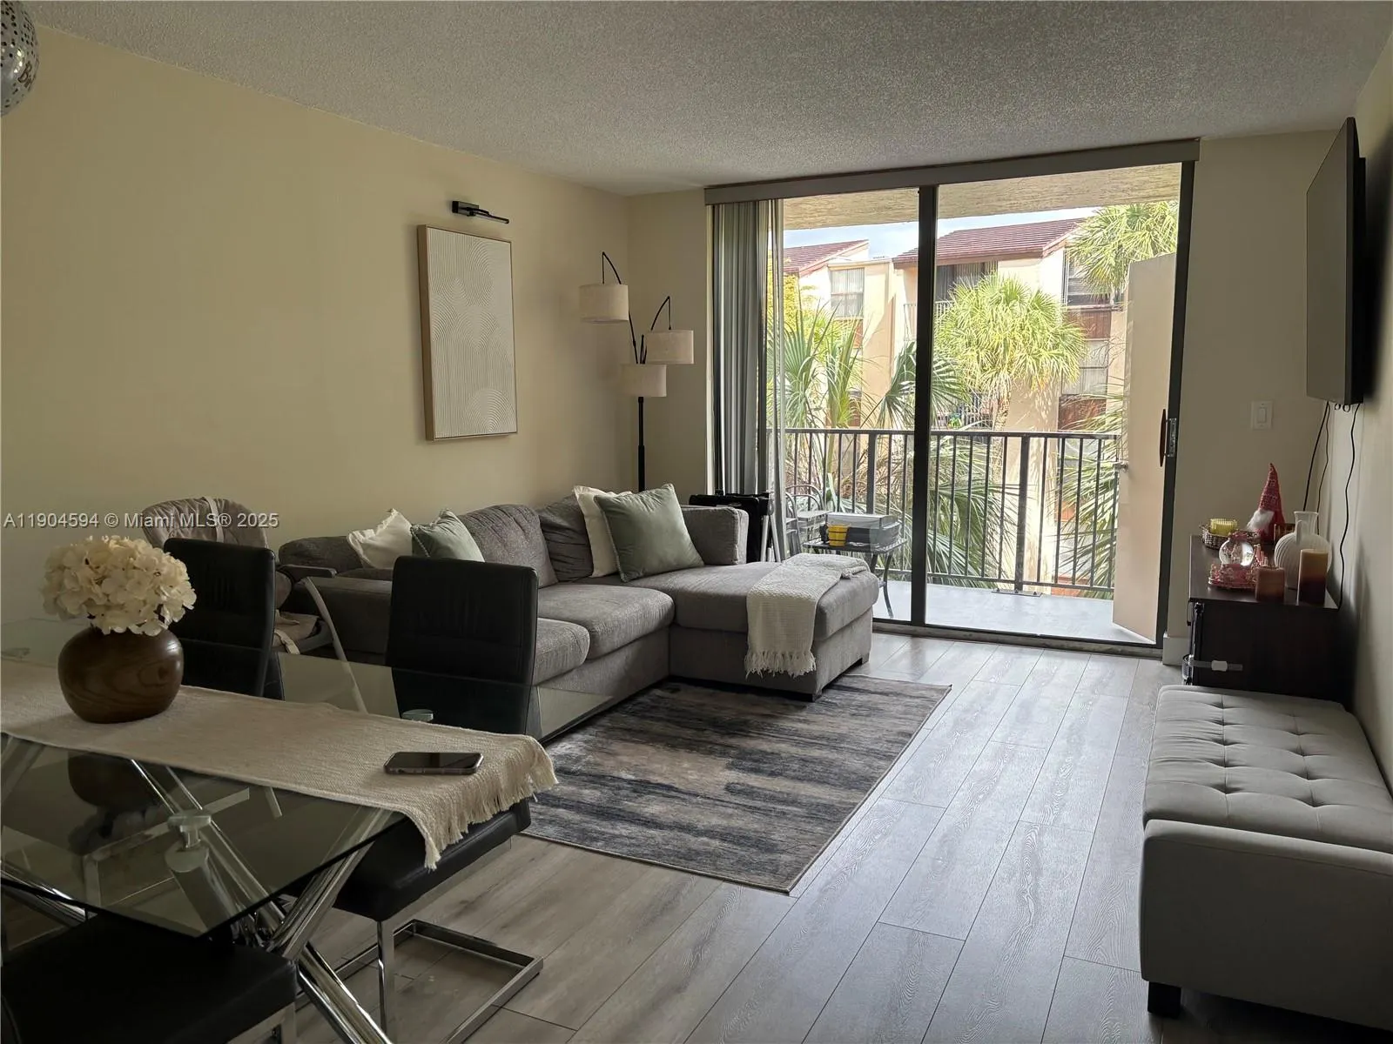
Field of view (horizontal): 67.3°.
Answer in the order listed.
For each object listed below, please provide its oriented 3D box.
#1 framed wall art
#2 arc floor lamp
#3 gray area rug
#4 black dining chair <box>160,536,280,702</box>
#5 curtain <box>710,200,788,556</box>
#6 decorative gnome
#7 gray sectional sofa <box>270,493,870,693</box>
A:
[{"bbox_3d":[-1.035,-0.852,4.817,0.050,0.918,0.605,3,9,26],"label":"framed wall art"},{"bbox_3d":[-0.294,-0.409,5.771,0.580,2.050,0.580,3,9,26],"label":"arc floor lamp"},{"bbox_3d":[0.027,0.842,4.167,1.530,0.012,2.120,3,9,26],"label":"gray area rug"},{"bbox_3d":[-1.400,0.582,2.682,0.440,0.970,0.580,3,9,26],"label":"black dining chair"},{"bbox_3d":[0.290,-0.586,5.838,0.430,2.330,0.110,3,9,26],"label":"curtain"},{"bbox_3d":[2.540,-0.075,4.662,0.155,0.360,0.155,-3,8,-19],"label":"decorative gnome"},{"bbox_3d":[-0.367,0.390,4.471,1.640,0.830,2.320,3,9,26],"label":"gray sectional sofa"}]

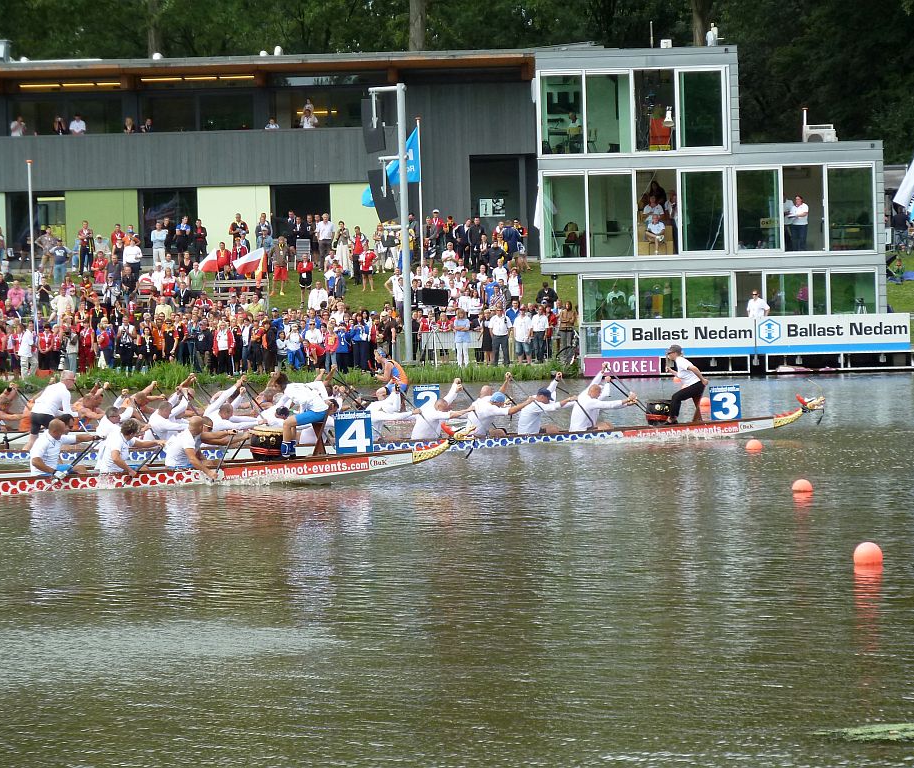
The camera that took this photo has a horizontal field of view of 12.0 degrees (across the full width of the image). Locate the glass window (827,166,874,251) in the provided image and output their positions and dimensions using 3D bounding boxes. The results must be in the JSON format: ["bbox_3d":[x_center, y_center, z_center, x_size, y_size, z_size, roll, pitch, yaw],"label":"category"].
[{"bbox_3d":[11.728,-5.230,129.600,1.330,2.450,0.100,-2,1,4],"label":"glass window"}]

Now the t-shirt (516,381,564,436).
[{"bbox_3d":[1.258,0.356,65.900,0.680,0.780,0.520,-1,1,2],"label":"t-shirt"}]

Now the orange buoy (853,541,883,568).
[{"bbox_3d":[3.399,1.422,35.900,0.238,0.238,0.238,-2,1,0],"label":"orange buoy"}]

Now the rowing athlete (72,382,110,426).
[{"bbox_3d":[-6.791,0.492,80.800,0.880,1.060,0.580,-2,1,0],"label":"rowing athlete"}]

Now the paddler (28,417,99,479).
[{"bbox_3d":[-4.856,0.835,53.800,0.920,0.880,0.600,-1,1,21],"label":"paddler"}]

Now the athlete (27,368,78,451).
[{"bbox_3d":[-6.245,0.487,67.300,0.820,1.400,0.580,-1,1,2],"label":"athlete"}]

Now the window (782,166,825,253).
[{"bbox_3d":[10.374,-5.277,130.000,1.180,2.500,0.120,-1,1,2],"label":"window"}]

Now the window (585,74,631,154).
[{"bbox_3d":[4.419,-7.861,126.836,1.290,2.300,0.100,-1,1,2],"label":"window"}]

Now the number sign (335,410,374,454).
[{"bbox_3d":[-1.260,0.597,53.300,0.455,0.515,0.030,-1,1,2],"label":"number sign"}]

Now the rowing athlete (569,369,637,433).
[{"bbox_3d":[2.289,0.322,68.400,1.080,1.100,0.600,-2,1,-1],"label":"rowing athlete"}]

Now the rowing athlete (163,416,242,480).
[{"bbox_3d":[-3.137,0.832,53.600,0.950,0.880,0.600,-1,1,12],"label":"rowing athlete"}]

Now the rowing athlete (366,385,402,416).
[{"bbox_3d":[-1.065,0.491,65.700,0.920,1.000,0.550,-2,1,0],"label":"rowing athlete"}]

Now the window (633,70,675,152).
[{"bbox_3d":[5.909,-8.153,130.100,1.250,2.400,0.100,-2,1,4],"label":"window"}]

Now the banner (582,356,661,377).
[{"bbox_3d":[4.891,-0.502,128.500,2.300,0.560,0.050,-1,1,2],"label":"banner"}]

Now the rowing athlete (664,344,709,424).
[{"bbox_3d":[3.552,0.008,67.300,0.740,1.260,0.520,-1,1,2],"label":"rowing athlete"}]

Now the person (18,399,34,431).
[{"bbox_3d":[-7.160,0.476,75.300,0.900,1.080,0.600,-2,1,-15],"label":"person"}]

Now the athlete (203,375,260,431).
[{"bbox_3d":[-3.459,0.485,67.000,0.950,1.200,0.620,-1,1,2],"label":"athlete"}]

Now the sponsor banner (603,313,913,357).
[{"bbox_3d":[8.618,-1.397,125.299,8.900,1.050,0.060,-1,1,2],"label":"sponsor banner"}]

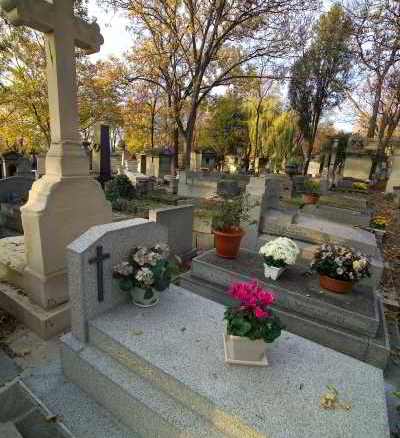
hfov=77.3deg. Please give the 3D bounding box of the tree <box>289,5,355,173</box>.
[{"bbox_3d":[7.699,-7.887,16.484,3.286,10.643,3.286,9,14,21],"label":"tree"}]

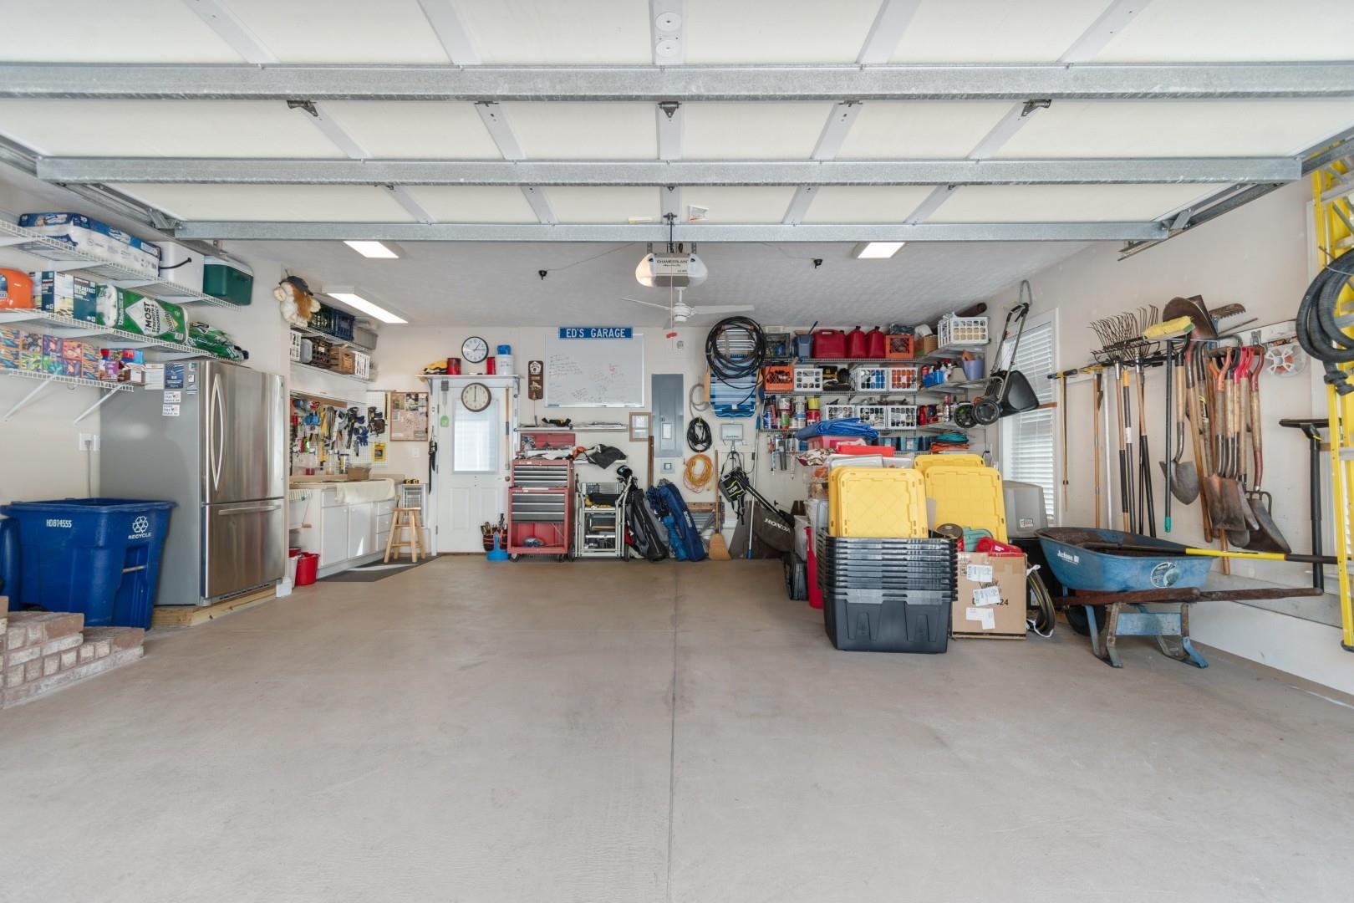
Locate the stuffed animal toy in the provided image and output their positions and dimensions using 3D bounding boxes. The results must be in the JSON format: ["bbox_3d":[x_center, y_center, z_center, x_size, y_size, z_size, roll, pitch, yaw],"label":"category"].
[{"bbox_3d":[-3.388,-1.327,5.027,0.270,0.450,0.400,-1,-1,30],"label":"stuffed animal toy"}]

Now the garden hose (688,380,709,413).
[{"bbox_3d":[0.282,-0.660,6.904,0.280,0.360,0.060,0,-1,0],"label":"garden hose"}]

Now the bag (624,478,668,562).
[{"bbox_3d":[-0.379,0.822,6.740,0.390,0.990,0.330,-21,-2,0],"label":"bag"}]

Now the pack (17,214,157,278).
[{"bbox_3d":[-4.105,-1.433,3.985,0.360,0.225,0.620,0,-1,0],"label":"pack"}]

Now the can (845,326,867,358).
[{"bbox_3d":[2.153,-1.300,6.760,0.255,0.365,0.340,0,-1,0],"label":"can"}]

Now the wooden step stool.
[{"bbox_3d":[-3.260,0.994,6.750,0.370,0.620,0.360,0,-1,0],"label":"wooden step stool"}]

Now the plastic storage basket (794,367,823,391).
[{"bbox_3d":[1.578,-0.856,6.760,0.340,0.270,0.350,0,-1,0],"label":"plastic storage basket"}]

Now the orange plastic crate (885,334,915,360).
[{"bbox_3d":[2.679,-1.246,6.780,0.330,0.275,0.330,0,-1,0],"label":"orange plastic crate"}]

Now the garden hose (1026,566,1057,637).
[{"bbox_3d":[2.426,1.030,3.950,0.200,0.500,0.440,0,-1,0],"label":"garden hose"}]

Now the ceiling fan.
[{"bbox_3d":[0.025,-1.382,5.300,1.340,0.350,1.340,0,-1,0],"label":"ceiling fan"}]

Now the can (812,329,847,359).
[{"bbox_3d":[1.770,-1.249,6.690,0.395,0.335,0.240,0,-1,0],"label":"can"}]

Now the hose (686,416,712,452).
[{"bbox_3d":[0.276,-0.207,6.876,0.310,0.440,0.100,0,-1,0],"label":"hose"}]

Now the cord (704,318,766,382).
[{"bbox_3d":[0.666,-1.174,6.450,0.690,0.740,0.180,0,-1,0],"label":"cord"}]

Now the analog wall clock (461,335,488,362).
[{"bbox_3d":[-2.481,-1.265,6.950,0.335,0.335,0.050,0,-1,0],"label":"analog wall clock"}]

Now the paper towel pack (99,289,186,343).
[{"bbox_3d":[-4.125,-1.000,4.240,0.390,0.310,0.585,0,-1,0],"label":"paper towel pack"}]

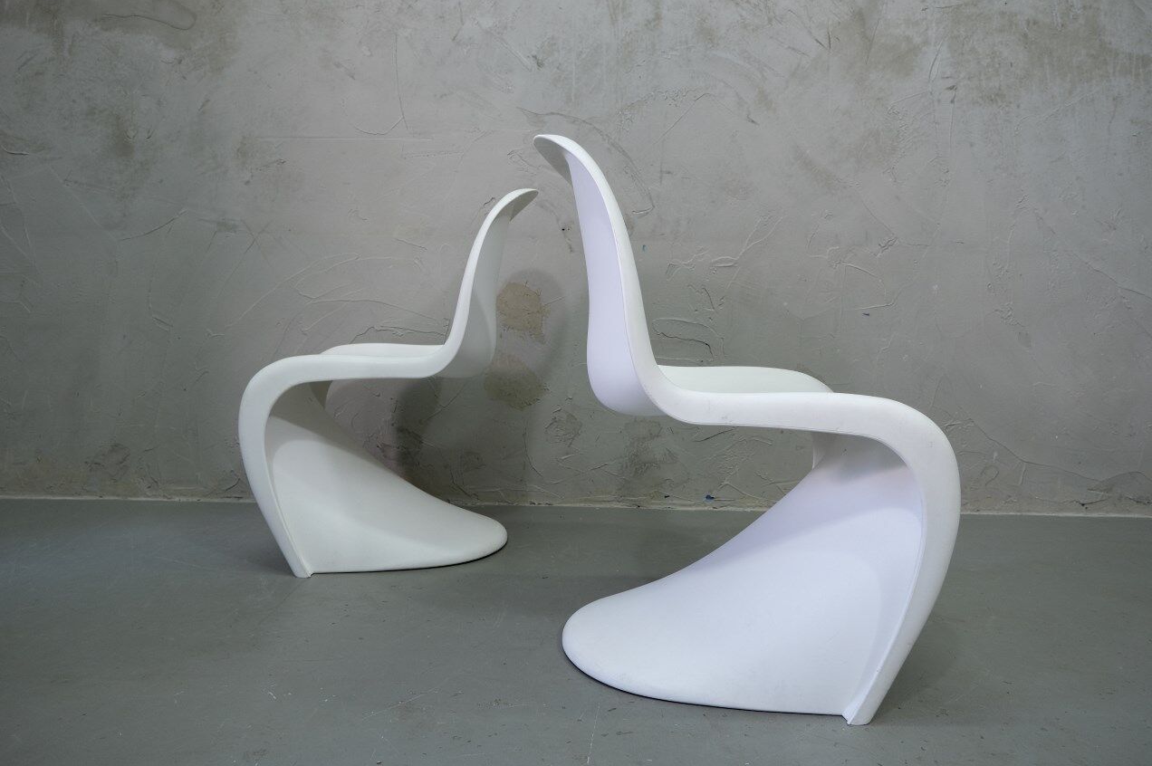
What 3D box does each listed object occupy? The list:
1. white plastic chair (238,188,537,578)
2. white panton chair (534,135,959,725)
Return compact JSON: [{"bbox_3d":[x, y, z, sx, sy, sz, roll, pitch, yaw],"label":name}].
[{"bbox_3d":[-0.417,-0.031,1.866,0.610,0.860,0.500,1,6,-4],"label":"white plastic chair"},{"bbox_3d":[0.238,0.039,1.305,0.610,0.860,0.500,1,6,0],"label":"white panton chair"}]

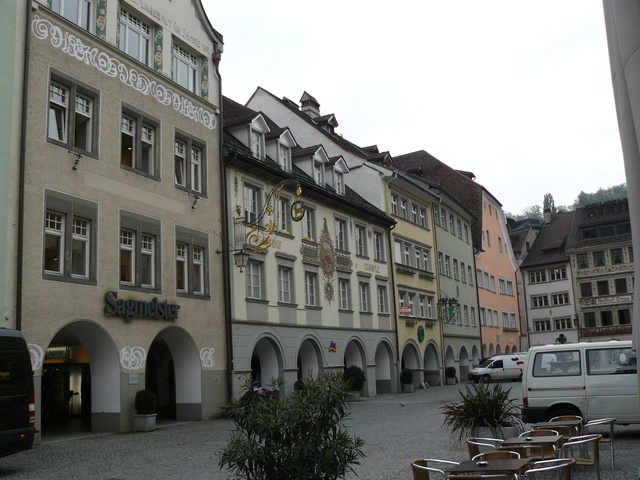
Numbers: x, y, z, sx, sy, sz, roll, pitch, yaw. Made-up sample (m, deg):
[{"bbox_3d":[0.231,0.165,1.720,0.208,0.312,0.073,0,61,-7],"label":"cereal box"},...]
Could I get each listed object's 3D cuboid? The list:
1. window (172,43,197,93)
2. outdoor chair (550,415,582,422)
[{"bbox_3d":[-5.098,-6.526,25.251,0.150,1.600,1.500,-8,-12,27],"label":"window"},{"bbox_3d":[3.987,3.251,10.712,0.540,0.750,0.570,-6,-11,17],"label":"outdoor chair"}]

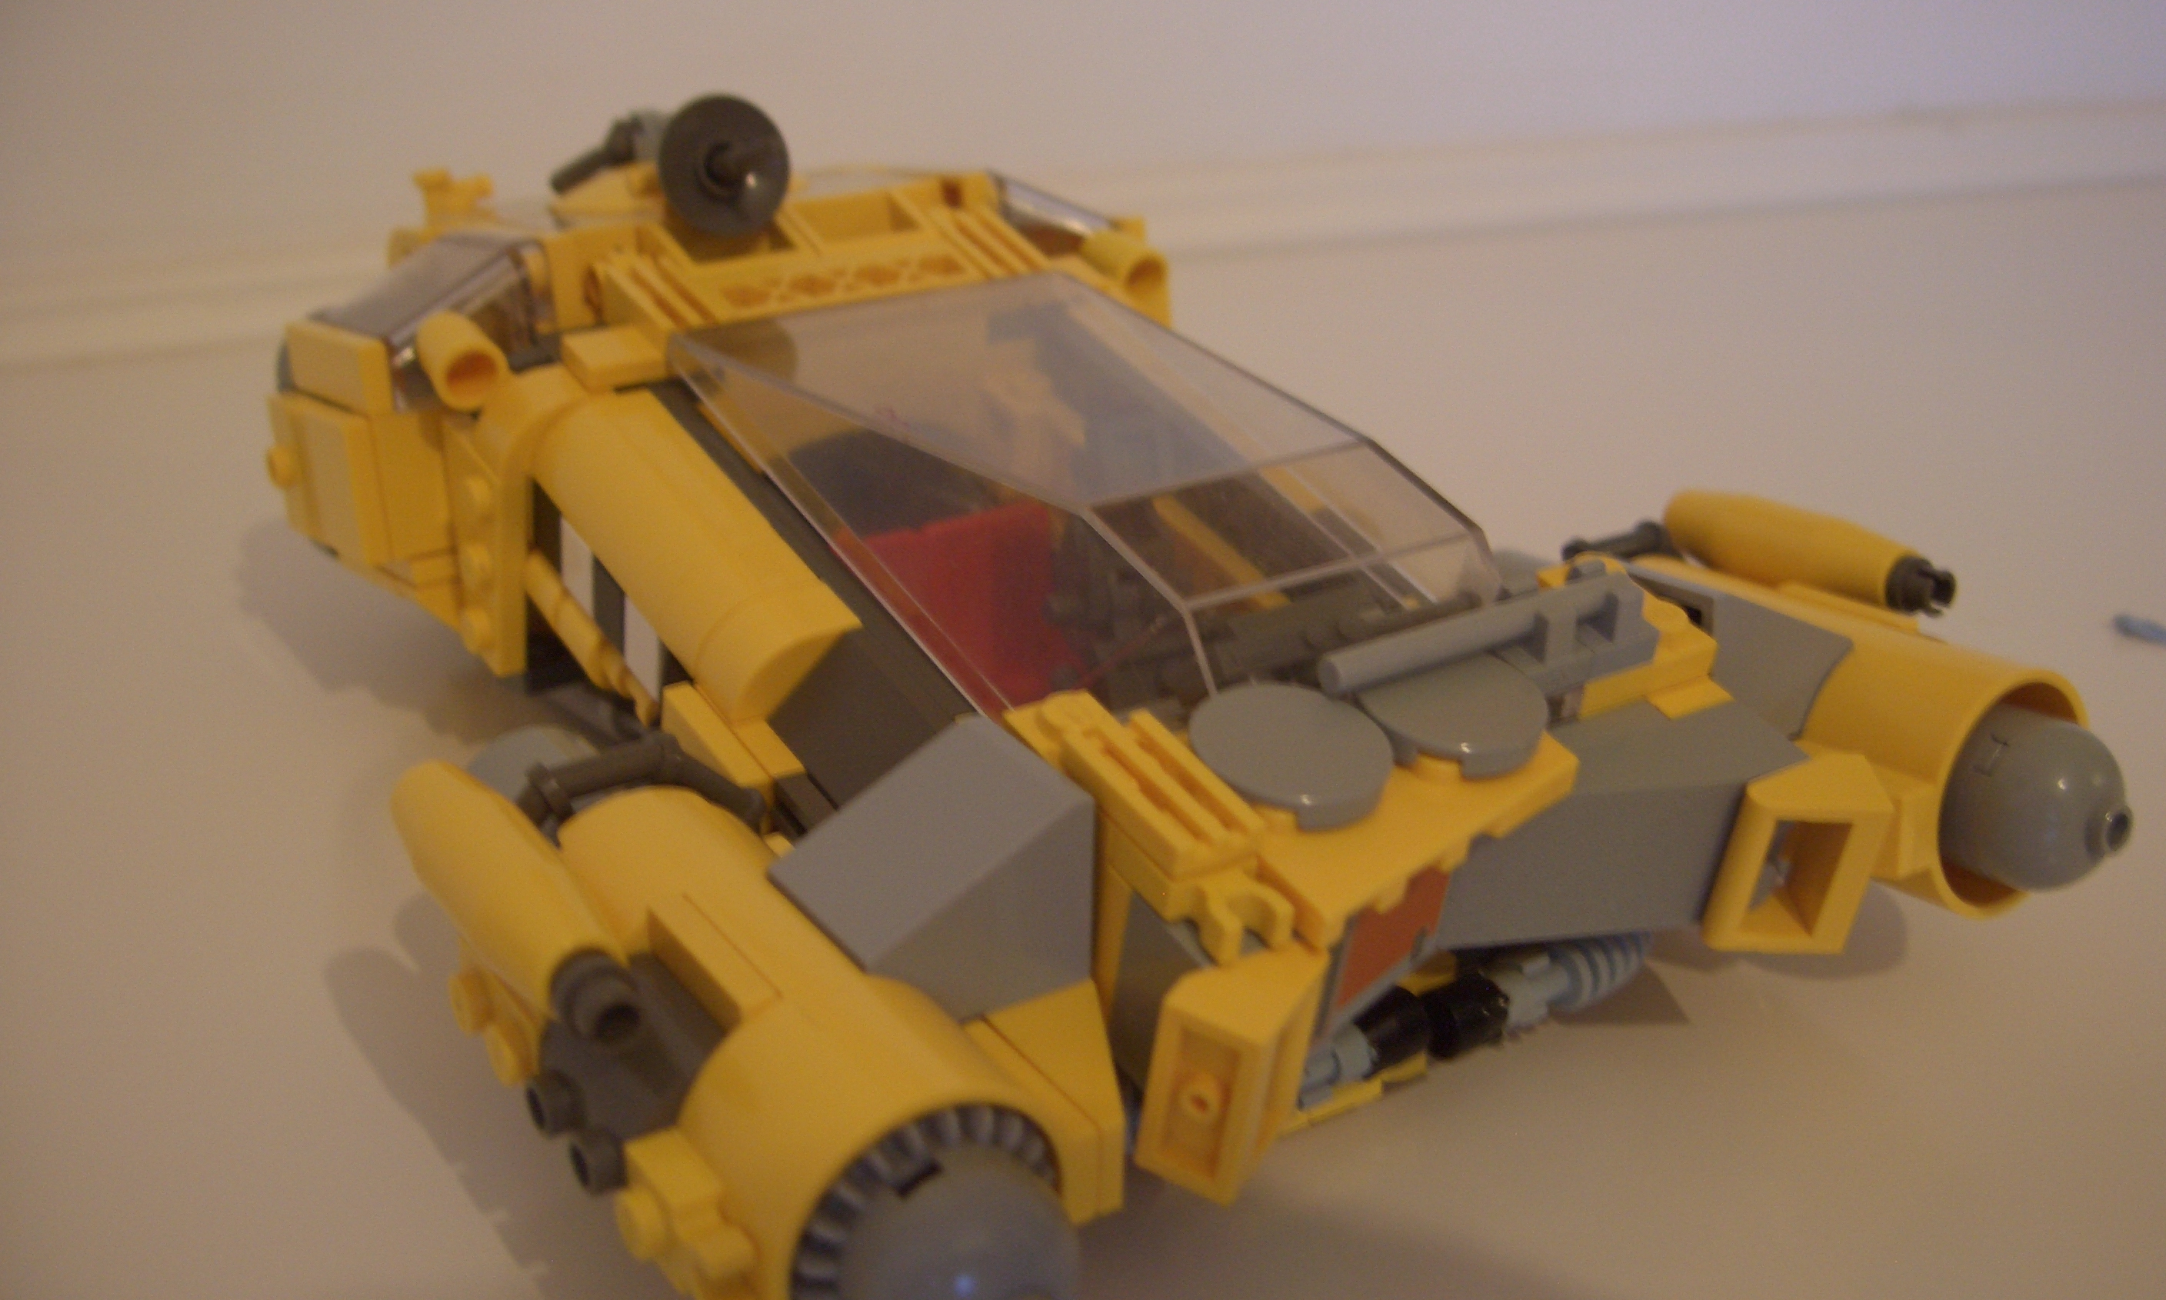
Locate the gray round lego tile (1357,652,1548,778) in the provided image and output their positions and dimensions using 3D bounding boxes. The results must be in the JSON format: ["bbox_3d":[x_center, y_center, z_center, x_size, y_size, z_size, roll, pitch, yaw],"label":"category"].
[{"bbox_3d":[0.030,0.005,0.202,0.016,0.003,0.016,-14,37,-27],"label":"gray round lego tile"}]

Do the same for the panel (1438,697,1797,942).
[{"bbox_3d":[0.045,0.017,0.209,0.032,0.016,0.011,-14,37,-27],"label":"panel"}]

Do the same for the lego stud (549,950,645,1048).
[{"bbox_3d":[-0.034,0.025,0.173,0.006,0.006,0.006,-14,23,-27],"label":"lego stud"}]

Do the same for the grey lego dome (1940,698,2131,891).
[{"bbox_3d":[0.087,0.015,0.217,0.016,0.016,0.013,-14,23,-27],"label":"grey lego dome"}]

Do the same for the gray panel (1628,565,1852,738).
[{"bbox_3d":[0.059,-0.002,0.229,0.019,0.016,0.016,-14,24,-27],"label":"gray panel"}]

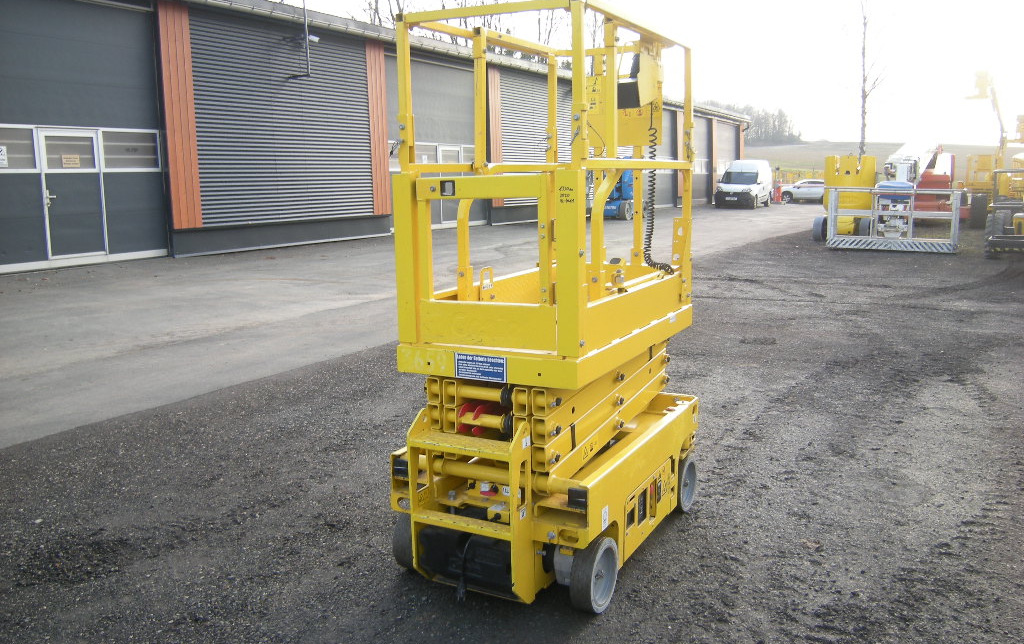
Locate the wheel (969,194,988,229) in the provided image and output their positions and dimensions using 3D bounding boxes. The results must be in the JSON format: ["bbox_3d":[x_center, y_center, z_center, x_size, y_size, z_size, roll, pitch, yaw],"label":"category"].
[{"bbox_3d":[12.040,-2.842,21.400,0.370,0.890,0.890,4,11,31],"label":"wheel"}]

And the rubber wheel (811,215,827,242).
[{"bbox_3d":[6.838,-2.044,18.300,0.210,0.560,0.560,6,12,40],"label":"rubber wheel"}]

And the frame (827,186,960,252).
[{"bbox_3d":[7.323,-1.948,15.900,2.330,1.170,0.880,5,11,26],"label":"frame"}]

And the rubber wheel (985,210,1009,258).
[{"bbox_3d":[8.114,-1.452,13.900,0.310,0.760,0.760,5,11,34],"label":"rubber wheel"}]

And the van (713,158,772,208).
[{"bbox_3d":[10.470,-6.220,37.450,1.830,2.100,4.550,3,10,27],"label":"van"}]

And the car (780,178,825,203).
[{"bbox_3d":[18.311,-8.083,51.500,4.400,1.550,1.820,3,10,28],"label":"car"}]

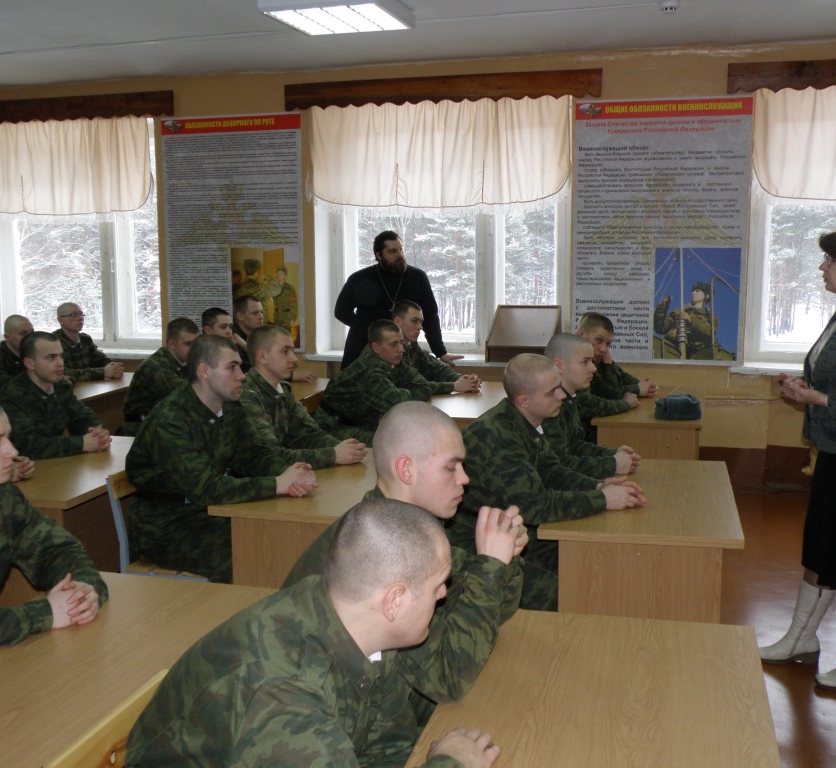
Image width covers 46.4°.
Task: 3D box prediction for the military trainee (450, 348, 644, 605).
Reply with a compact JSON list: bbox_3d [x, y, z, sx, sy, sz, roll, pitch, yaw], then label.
[{"bbox_3d":[0.437,0.522,3.312,0.700,1.270,0.520,2,9,14],"label":"military trainee"}]

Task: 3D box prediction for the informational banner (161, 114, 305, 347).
[{"bbox_3d":[-1.350,-1.079,7.066,1.090,1.681,0.030,2,9,14],"label":"informational banner"}]

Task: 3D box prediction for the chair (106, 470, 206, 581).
[{"bbox_3d":[-0.849,0.705,3.680,0.460,0.810,0.400,2,9,14],"label":"chair"}]

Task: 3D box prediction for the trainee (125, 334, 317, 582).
[{"bbox_3d":[-0.756,0.478,3.692,0.800,1.320,0.520,3,9,19],"label":"trainee"}]

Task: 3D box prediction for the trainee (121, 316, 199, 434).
[{"bbox_3d":[-1.319,0.220,5.449,0.700,1.230,0.520,2,9,14],"label":"trainee"}]

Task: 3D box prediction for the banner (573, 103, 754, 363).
[{"bbox_3d":[1.559,-0.974,6.317,1.100,1.690,0.030,2,9,14],"label":"banner"}]

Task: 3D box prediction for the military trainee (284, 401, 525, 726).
[{"bbox_3d":[-0.009,0.688,2.222,0.720,1.320,0.520,2,9,14],"label":"military trainee"}]

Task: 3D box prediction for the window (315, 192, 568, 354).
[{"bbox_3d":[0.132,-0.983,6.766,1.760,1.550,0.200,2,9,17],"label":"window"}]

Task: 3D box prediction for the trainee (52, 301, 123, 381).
[{"bbox_3d":[-2.147,0.092,6.272,0.680,1.250,0.520,4,10,26],"label":"trainee"}]

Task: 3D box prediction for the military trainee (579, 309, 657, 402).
[{"bbox_3d":[1.026,0.196,5.661,0.730,1.220,0.500,2,9,14],"label":"military trainee"}]

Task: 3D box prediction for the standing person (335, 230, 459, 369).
[{"bbox_3d":[-0.144,-0.159,6.389,0.780,1.680,0.480,-3,9,-18],"label":"standing person"}]

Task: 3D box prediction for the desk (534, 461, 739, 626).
[{"bbox_3d":[0.837,0.763,3.661,0.640,0.750,1.130,2,9,14],"label":"desk"}]

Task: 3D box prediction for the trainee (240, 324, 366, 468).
[{"bbox_3d":[-0.575,0.402,4.208,0.780,1.310,0.500,3,9,20],"label":"trainee"}]

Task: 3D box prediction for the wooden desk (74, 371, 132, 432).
[{"bbox_3d":[-2.104,0.366,6.451,0.580,0.750,1.250,2,9,14],"label":"wooden desk"}]

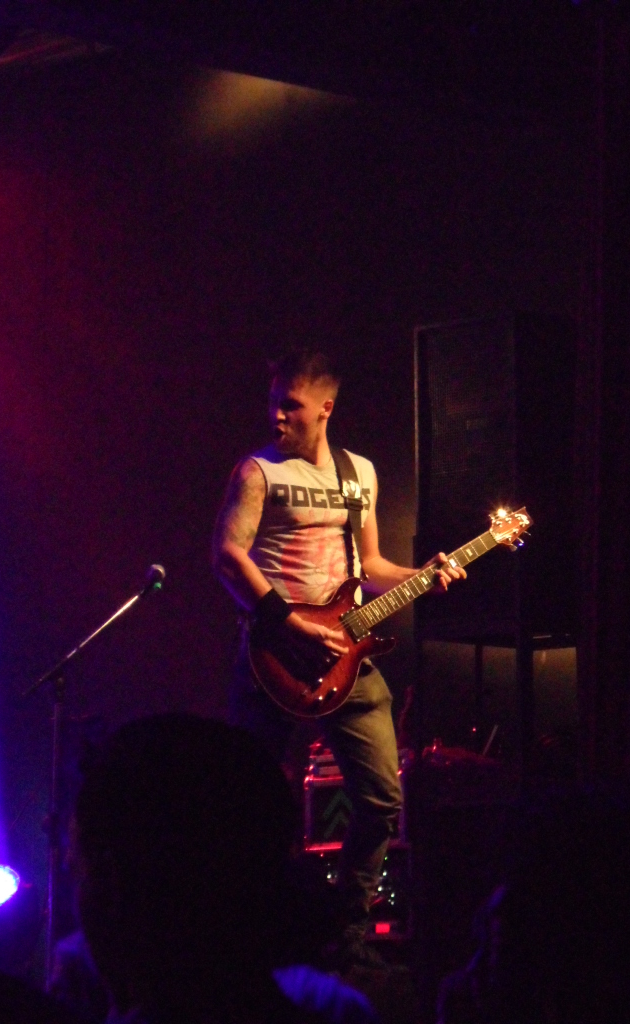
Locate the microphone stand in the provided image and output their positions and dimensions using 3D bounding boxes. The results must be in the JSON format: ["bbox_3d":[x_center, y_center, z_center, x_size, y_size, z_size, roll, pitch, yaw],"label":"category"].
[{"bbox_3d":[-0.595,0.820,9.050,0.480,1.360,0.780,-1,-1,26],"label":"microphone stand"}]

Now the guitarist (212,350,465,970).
[{"bbox_3d":[0.062,0.445,9.650,0.680,1.770,0.520,0,-1,-18],"label":"guitarist"}]

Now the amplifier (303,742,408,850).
[{"bbox_3d":[0.155,1.090,13.500,0.420,0.420,0.320,0,-1,-7],"label":"amplifier"}]

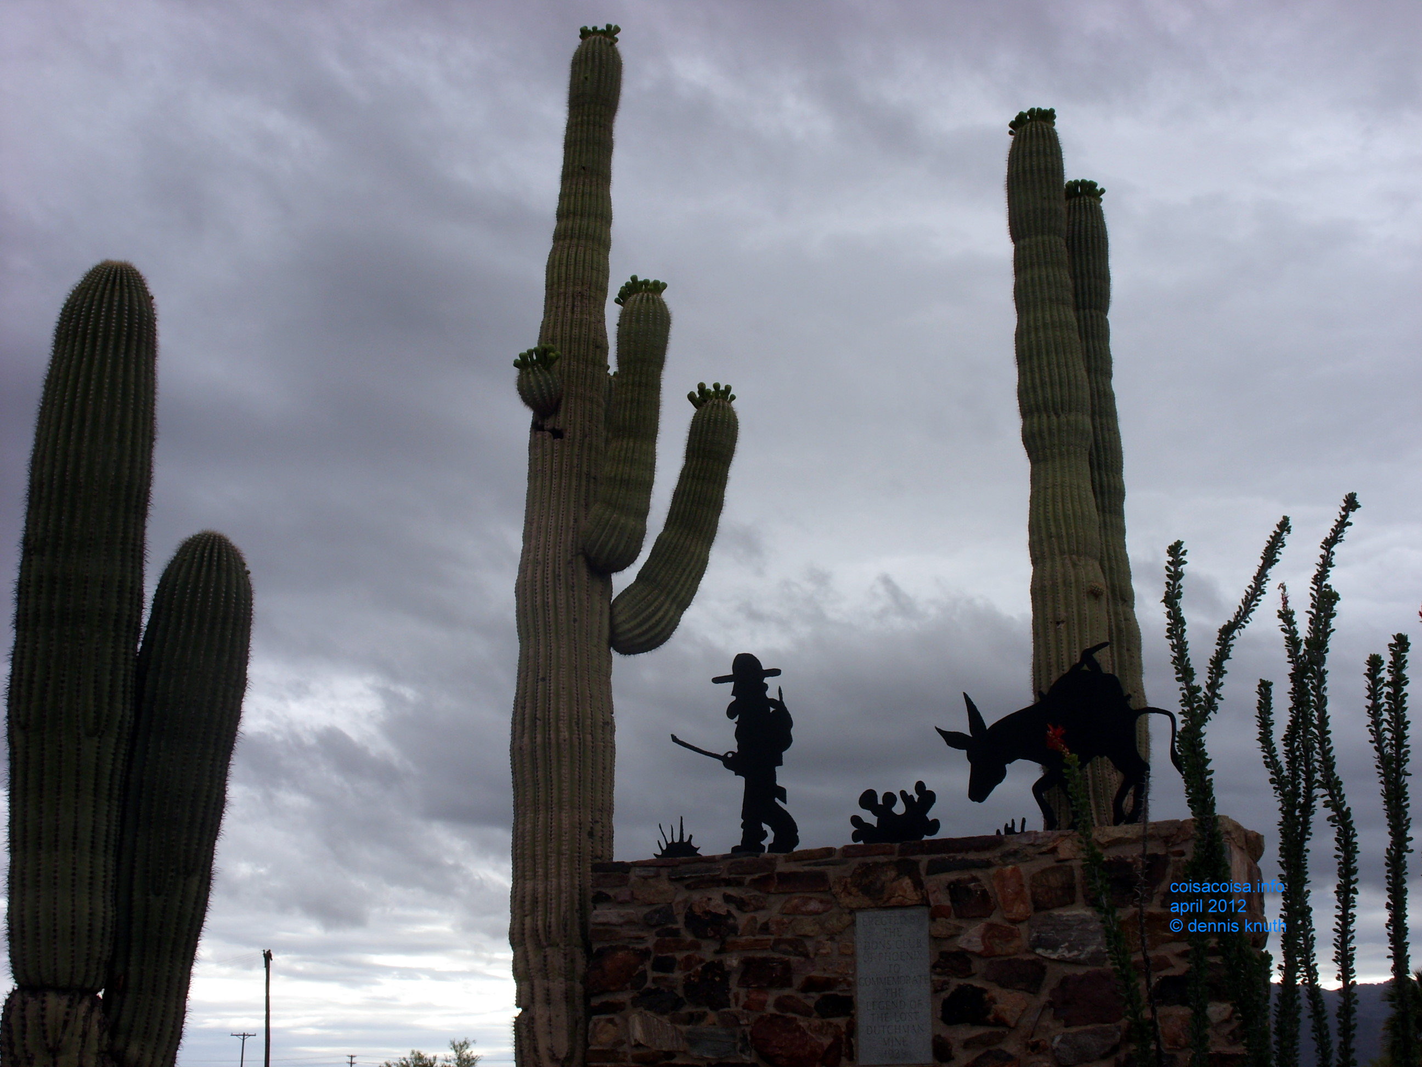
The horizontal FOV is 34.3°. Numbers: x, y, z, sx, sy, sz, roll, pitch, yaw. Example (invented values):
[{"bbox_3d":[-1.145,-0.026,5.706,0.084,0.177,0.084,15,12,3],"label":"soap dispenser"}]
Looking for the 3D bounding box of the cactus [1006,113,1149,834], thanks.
[{"bbox_3d":[2.145,0.976,13.254,0.692,7.273,0.660,0,-14,0],"label":"cactus"}]

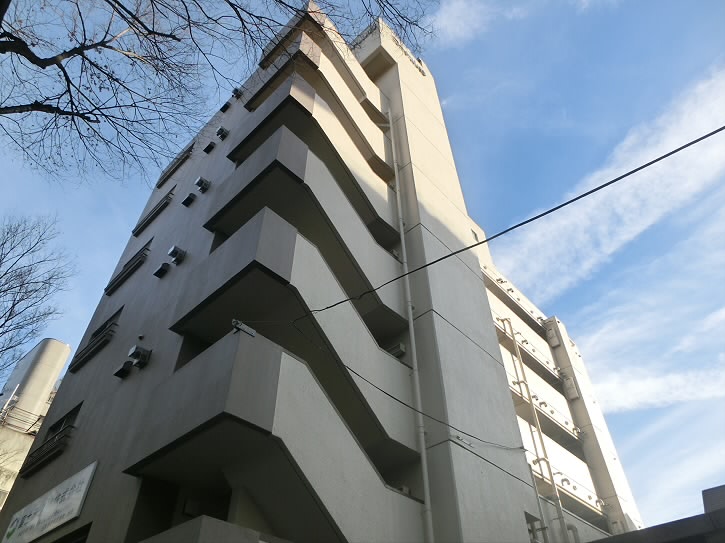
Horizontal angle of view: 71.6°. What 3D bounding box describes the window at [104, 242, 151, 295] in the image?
[{"bbox_3d":[-7.131,-0.181,15.565,1.931,1.236,0.270,-33,-53,29],"label":"window"}]

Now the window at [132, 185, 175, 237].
[{"bbox_3d":[-7.142,-2.146,17.491,1.931,1.236,0.270,-33,-53,29],"label":"window"}]

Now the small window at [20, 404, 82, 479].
[{"bbox_3d":[-7.107,3.866,11.597,1.931,1.236,0.270,-33,-53,29],"label":"small window"}]

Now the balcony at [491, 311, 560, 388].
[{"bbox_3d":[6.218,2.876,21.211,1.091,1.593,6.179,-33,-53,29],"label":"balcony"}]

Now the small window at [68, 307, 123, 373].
[{"bbox_3d":[-7.119,1.818,13.605,1.931,1.236,0.270,-33,-53,29],"label":"small window"}]

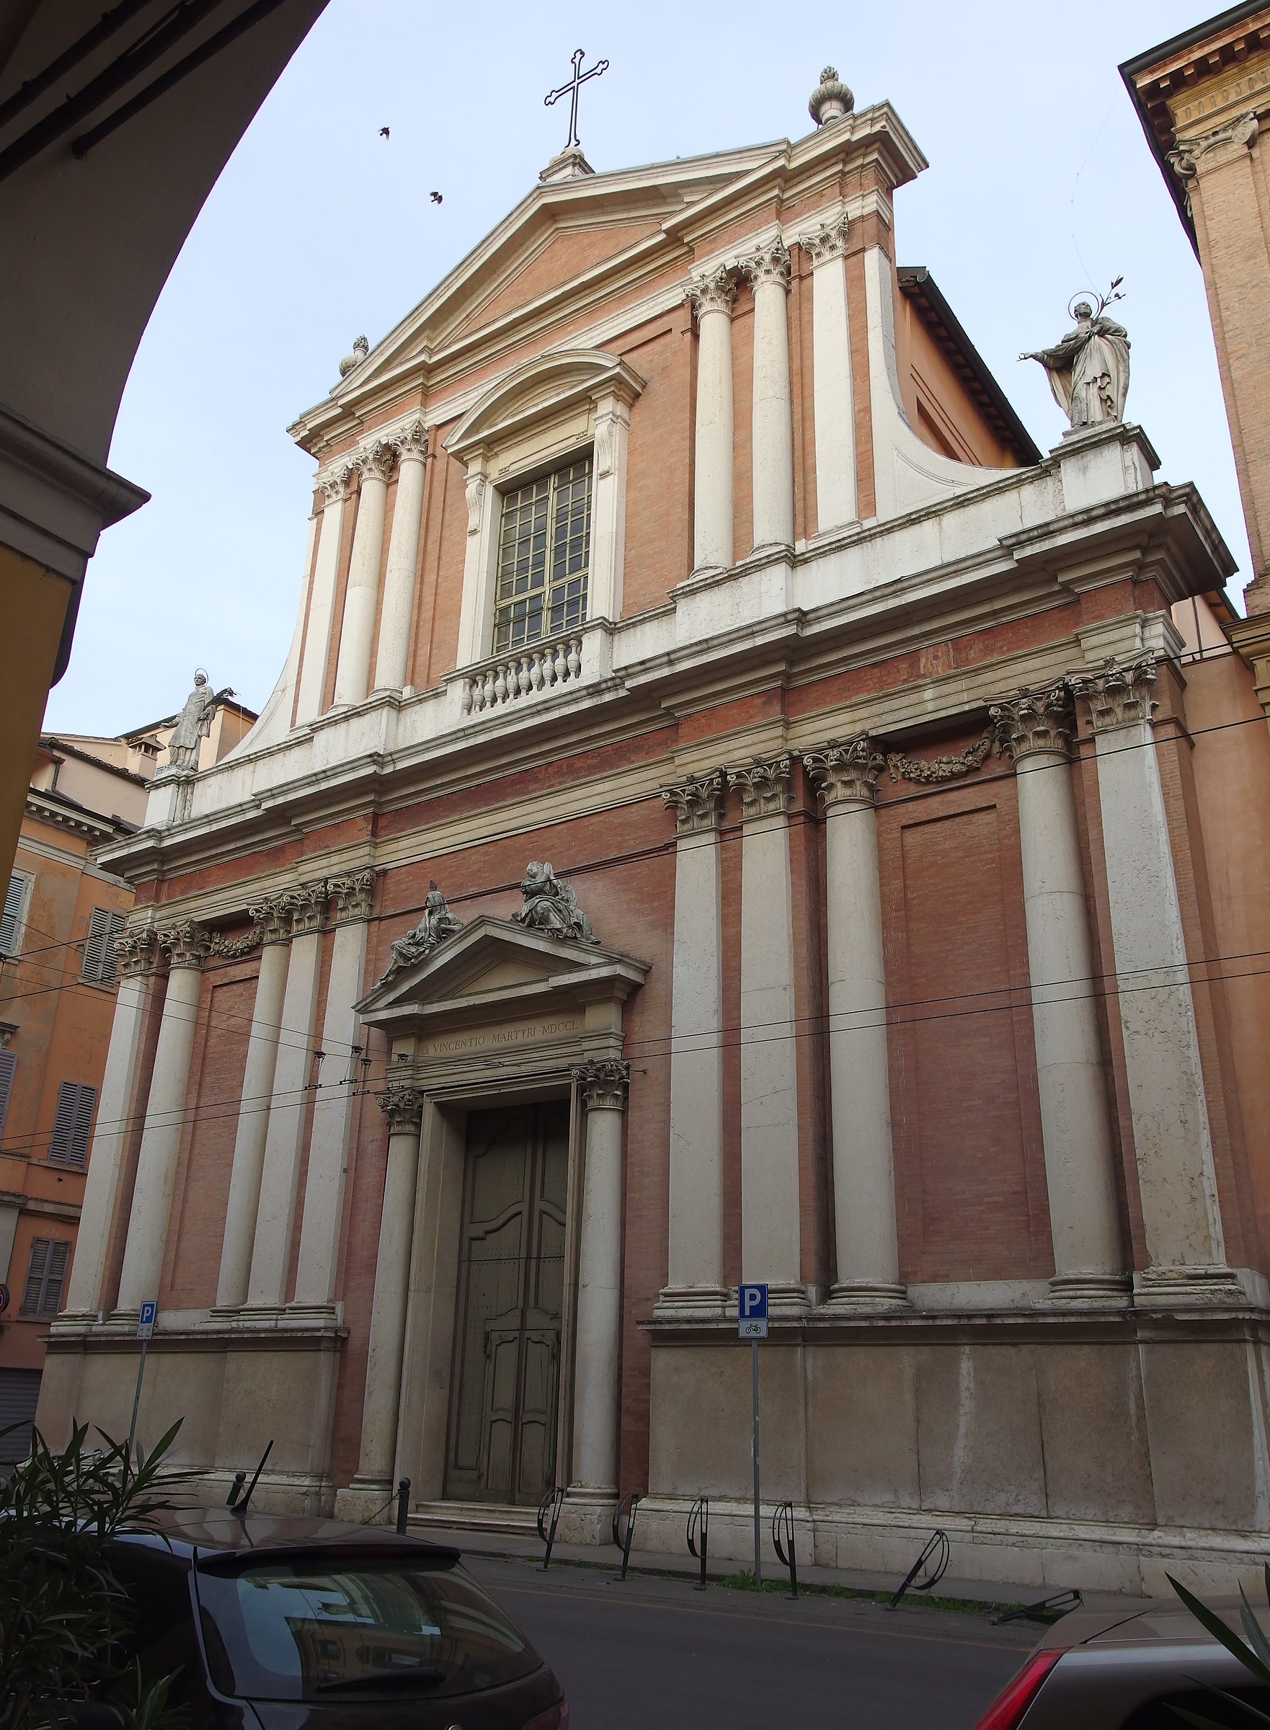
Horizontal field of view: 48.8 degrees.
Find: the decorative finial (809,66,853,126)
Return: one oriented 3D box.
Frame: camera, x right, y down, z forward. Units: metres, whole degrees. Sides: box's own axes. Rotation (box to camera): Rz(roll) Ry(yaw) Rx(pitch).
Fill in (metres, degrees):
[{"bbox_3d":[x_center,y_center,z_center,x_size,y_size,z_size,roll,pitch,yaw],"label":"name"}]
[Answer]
[{"bbox_3d":[3.853,-15.061,27.501,0.875,1.771,0.875,1,-22,0],"label":"decorative finial"}]

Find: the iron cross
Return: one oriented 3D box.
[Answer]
[{"bbox_3d":[-1.357,-17.588,32.056,1.860,3.120,0.180,-14,-26,34],"label":"iron cross"}]

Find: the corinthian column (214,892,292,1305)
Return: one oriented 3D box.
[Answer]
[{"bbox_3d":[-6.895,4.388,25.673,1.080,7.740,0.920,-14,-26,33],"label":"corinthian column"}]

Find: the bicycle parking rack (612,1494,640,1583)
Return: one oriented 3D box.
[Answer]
[{"bbox_3d":[-0.118,7.495,15.614,0.220,0.880,0.420,-14,-26,33],"label":"bicycle parking rack"}]

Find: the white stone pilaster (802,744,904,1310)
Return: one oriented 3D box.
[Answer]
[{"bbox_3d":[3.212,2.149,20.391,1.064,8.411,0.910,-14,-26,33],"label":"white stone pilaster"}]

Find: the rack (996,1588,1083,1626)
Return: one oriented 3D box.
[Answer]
[{"bbox_3d":[3.714,6.781,12.731,0.900,0.180,0.330,-23,9,5],"label":"rack"}]

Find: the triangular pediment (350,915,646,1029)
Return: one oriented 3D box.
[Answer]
[{"bbox_3d":[-2.409,1.732,24.026,6.160,1.610,0.770,-14,-26,34],"label":"triangular pediment"}]

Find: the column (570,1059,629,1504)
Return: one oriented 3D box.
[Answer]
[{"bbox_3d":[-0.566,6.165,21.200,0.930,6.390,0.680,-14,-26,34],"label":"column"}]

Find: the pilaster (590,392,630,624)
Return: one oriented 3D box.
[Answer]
[{"bbox_3d":[-0.532,-6.759,26.311,0.590,4.820,0.420,-14,-26,34],"label":"pilaster"}]

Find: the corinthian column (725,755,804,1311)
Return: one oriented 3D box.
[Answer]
[{"bbox_3d":[1.900,2.292,20.540,1.220,8.350,0.360,-14,-26,34],"label":"corinthian column"}]

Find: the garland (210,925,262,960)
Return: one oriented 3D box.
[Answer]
[{"bbox_3d":[-7.961,1.546,27.769,1.530,0.620,0.290,-14,-26,33],"label":"garland"}]

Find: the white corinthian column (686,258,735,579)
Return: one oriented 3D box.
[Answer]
[{"bbox_3d":[1.355,-7.523,24.279,0.860,6.450,0.800,1,-22,0],"label":"white corinthian column"}]

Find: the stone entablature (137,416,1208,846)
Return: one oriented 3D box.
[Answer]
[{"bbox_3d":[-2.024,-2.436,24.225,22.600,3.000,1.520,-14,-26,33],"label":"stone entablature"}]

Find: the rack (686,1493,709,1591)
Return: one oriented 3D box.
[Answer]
[{"bbox_3d":[0.706,7.768,16.023,0.147,0.956,0.364,-14,-26,33],"label":"rack"}]

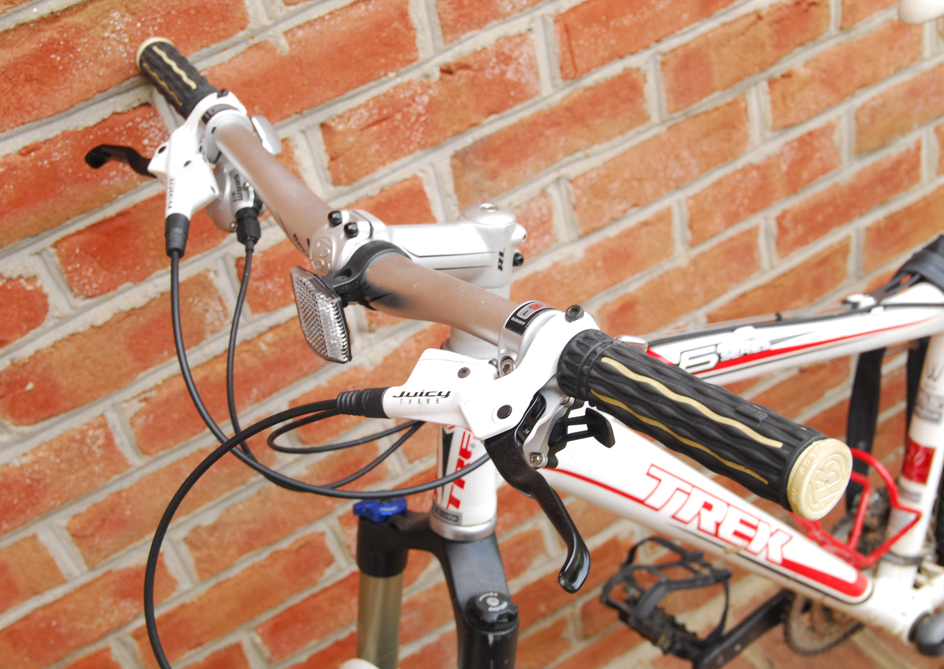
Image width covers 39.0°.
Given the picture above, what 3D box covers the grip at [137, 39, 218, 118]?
[{"bbox_3d":[-0.203,-0.174,0.943,0.033,0.033,0.134,-27,38,-15],"label":"grip"}]

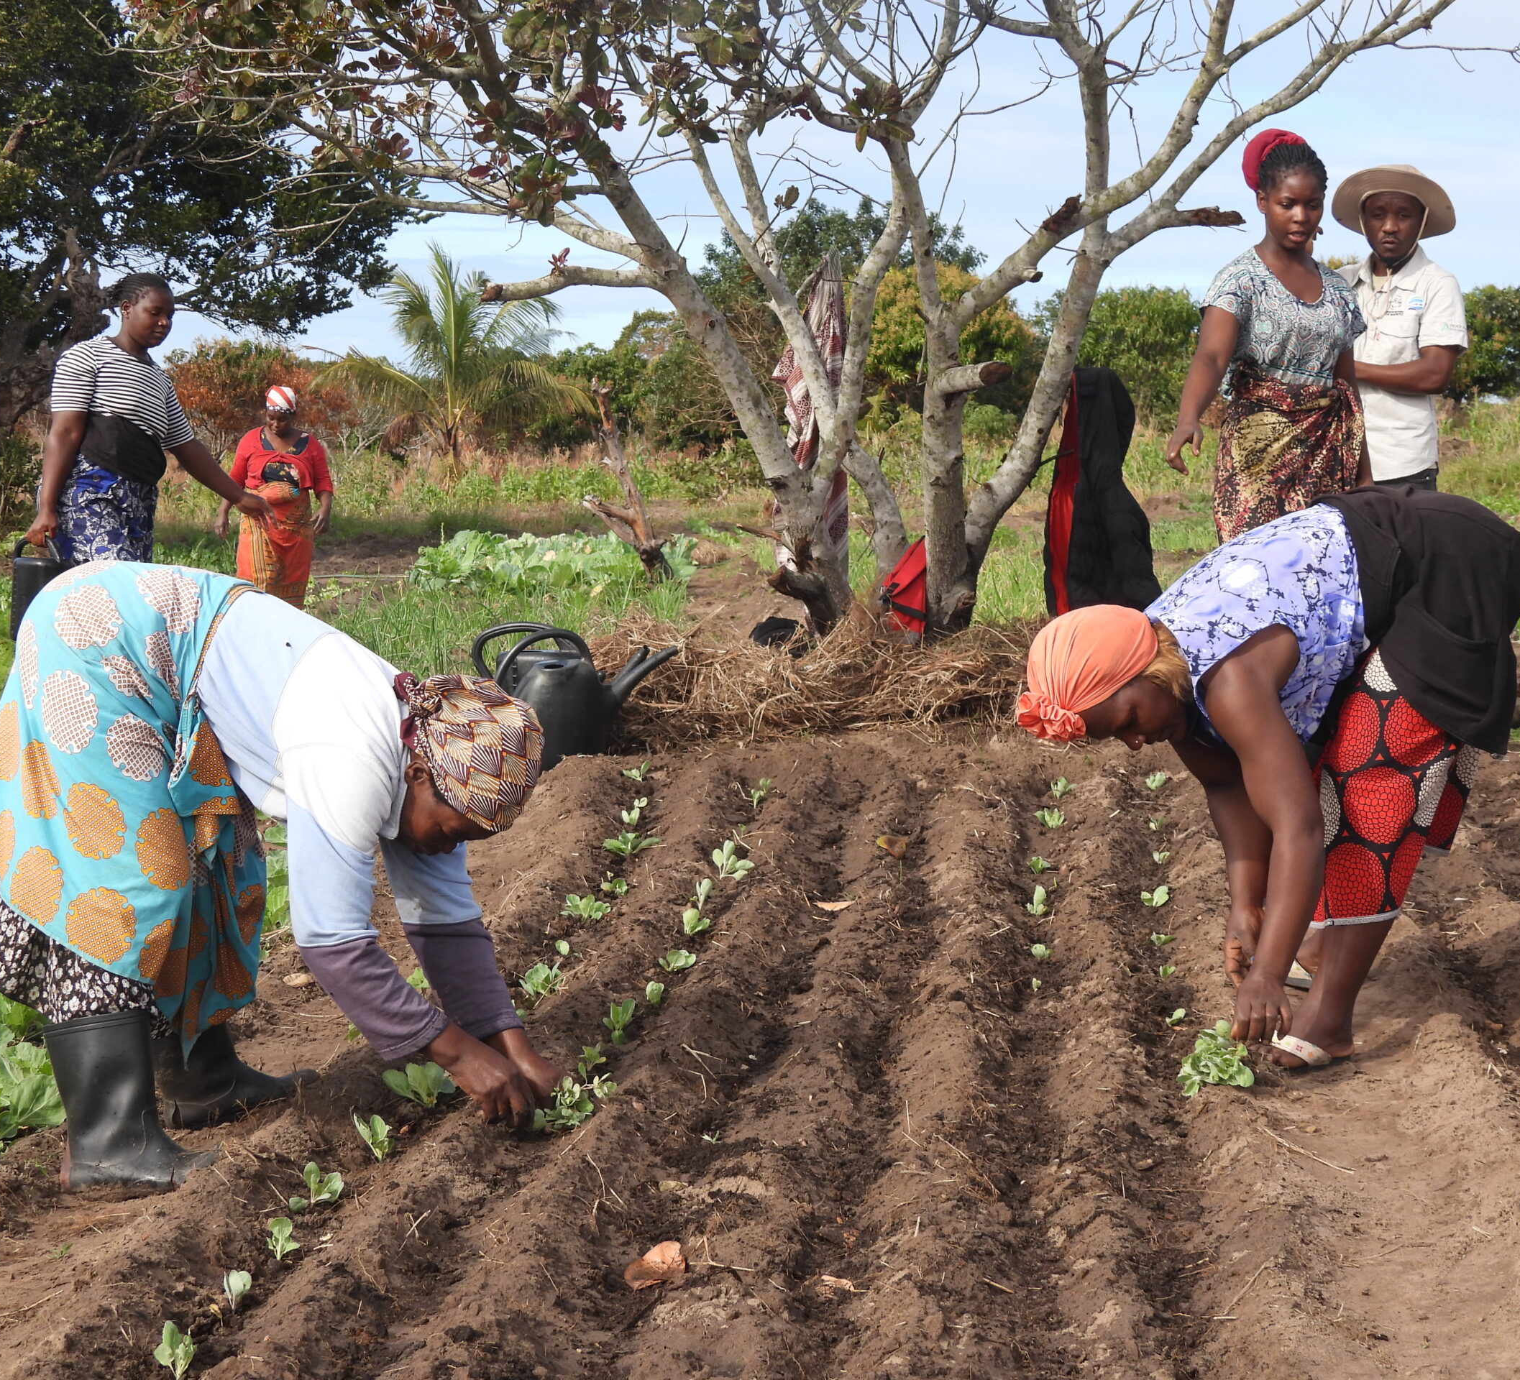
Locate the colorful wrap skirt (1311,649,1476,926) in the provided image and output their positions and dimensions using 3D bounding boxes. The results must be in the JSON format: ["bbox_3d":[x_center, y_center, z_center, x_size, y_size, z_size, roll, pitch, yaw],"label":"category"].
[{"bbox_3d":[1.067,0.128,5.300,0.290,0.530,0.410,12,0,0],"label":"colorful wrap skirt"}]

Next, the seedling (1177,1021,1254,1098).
[{"bbox_3d":[0.729,0.592,5.100,0.120,0.095,0.115,0,6,0],"label":"seedling"}]

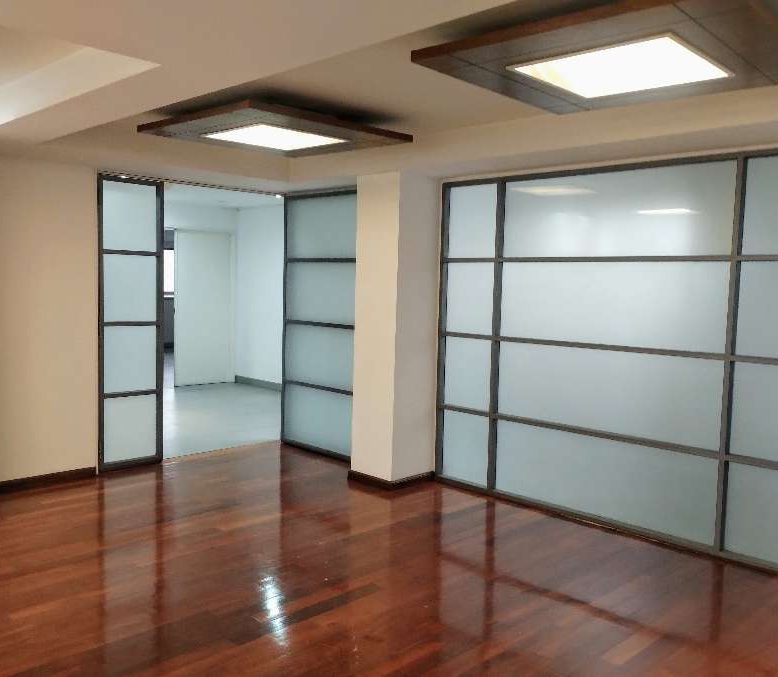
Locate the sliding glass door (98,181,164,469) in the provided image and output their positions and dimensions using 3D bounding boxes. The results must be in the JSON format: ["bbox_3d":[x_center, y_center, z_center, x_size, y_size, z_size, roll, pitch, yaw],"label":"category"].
[{"bbox_3d":[-1.974,-0.107,5.579,0.521,2.208,0.051,-3,6,-45],"label":"sliding glass door"}]

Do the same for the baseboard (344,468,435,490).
[{"bbox_3d":[0.029,1.023,5.474,0.482,0.064,0.441,-3,6,-45],"label":"baseboard"}]

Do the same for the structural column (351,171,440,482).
[{"bbox_3d":[0.062,-0.056,5.396,0.467,2.228,0.426,-3,6,-45],"label":"structural column"}]

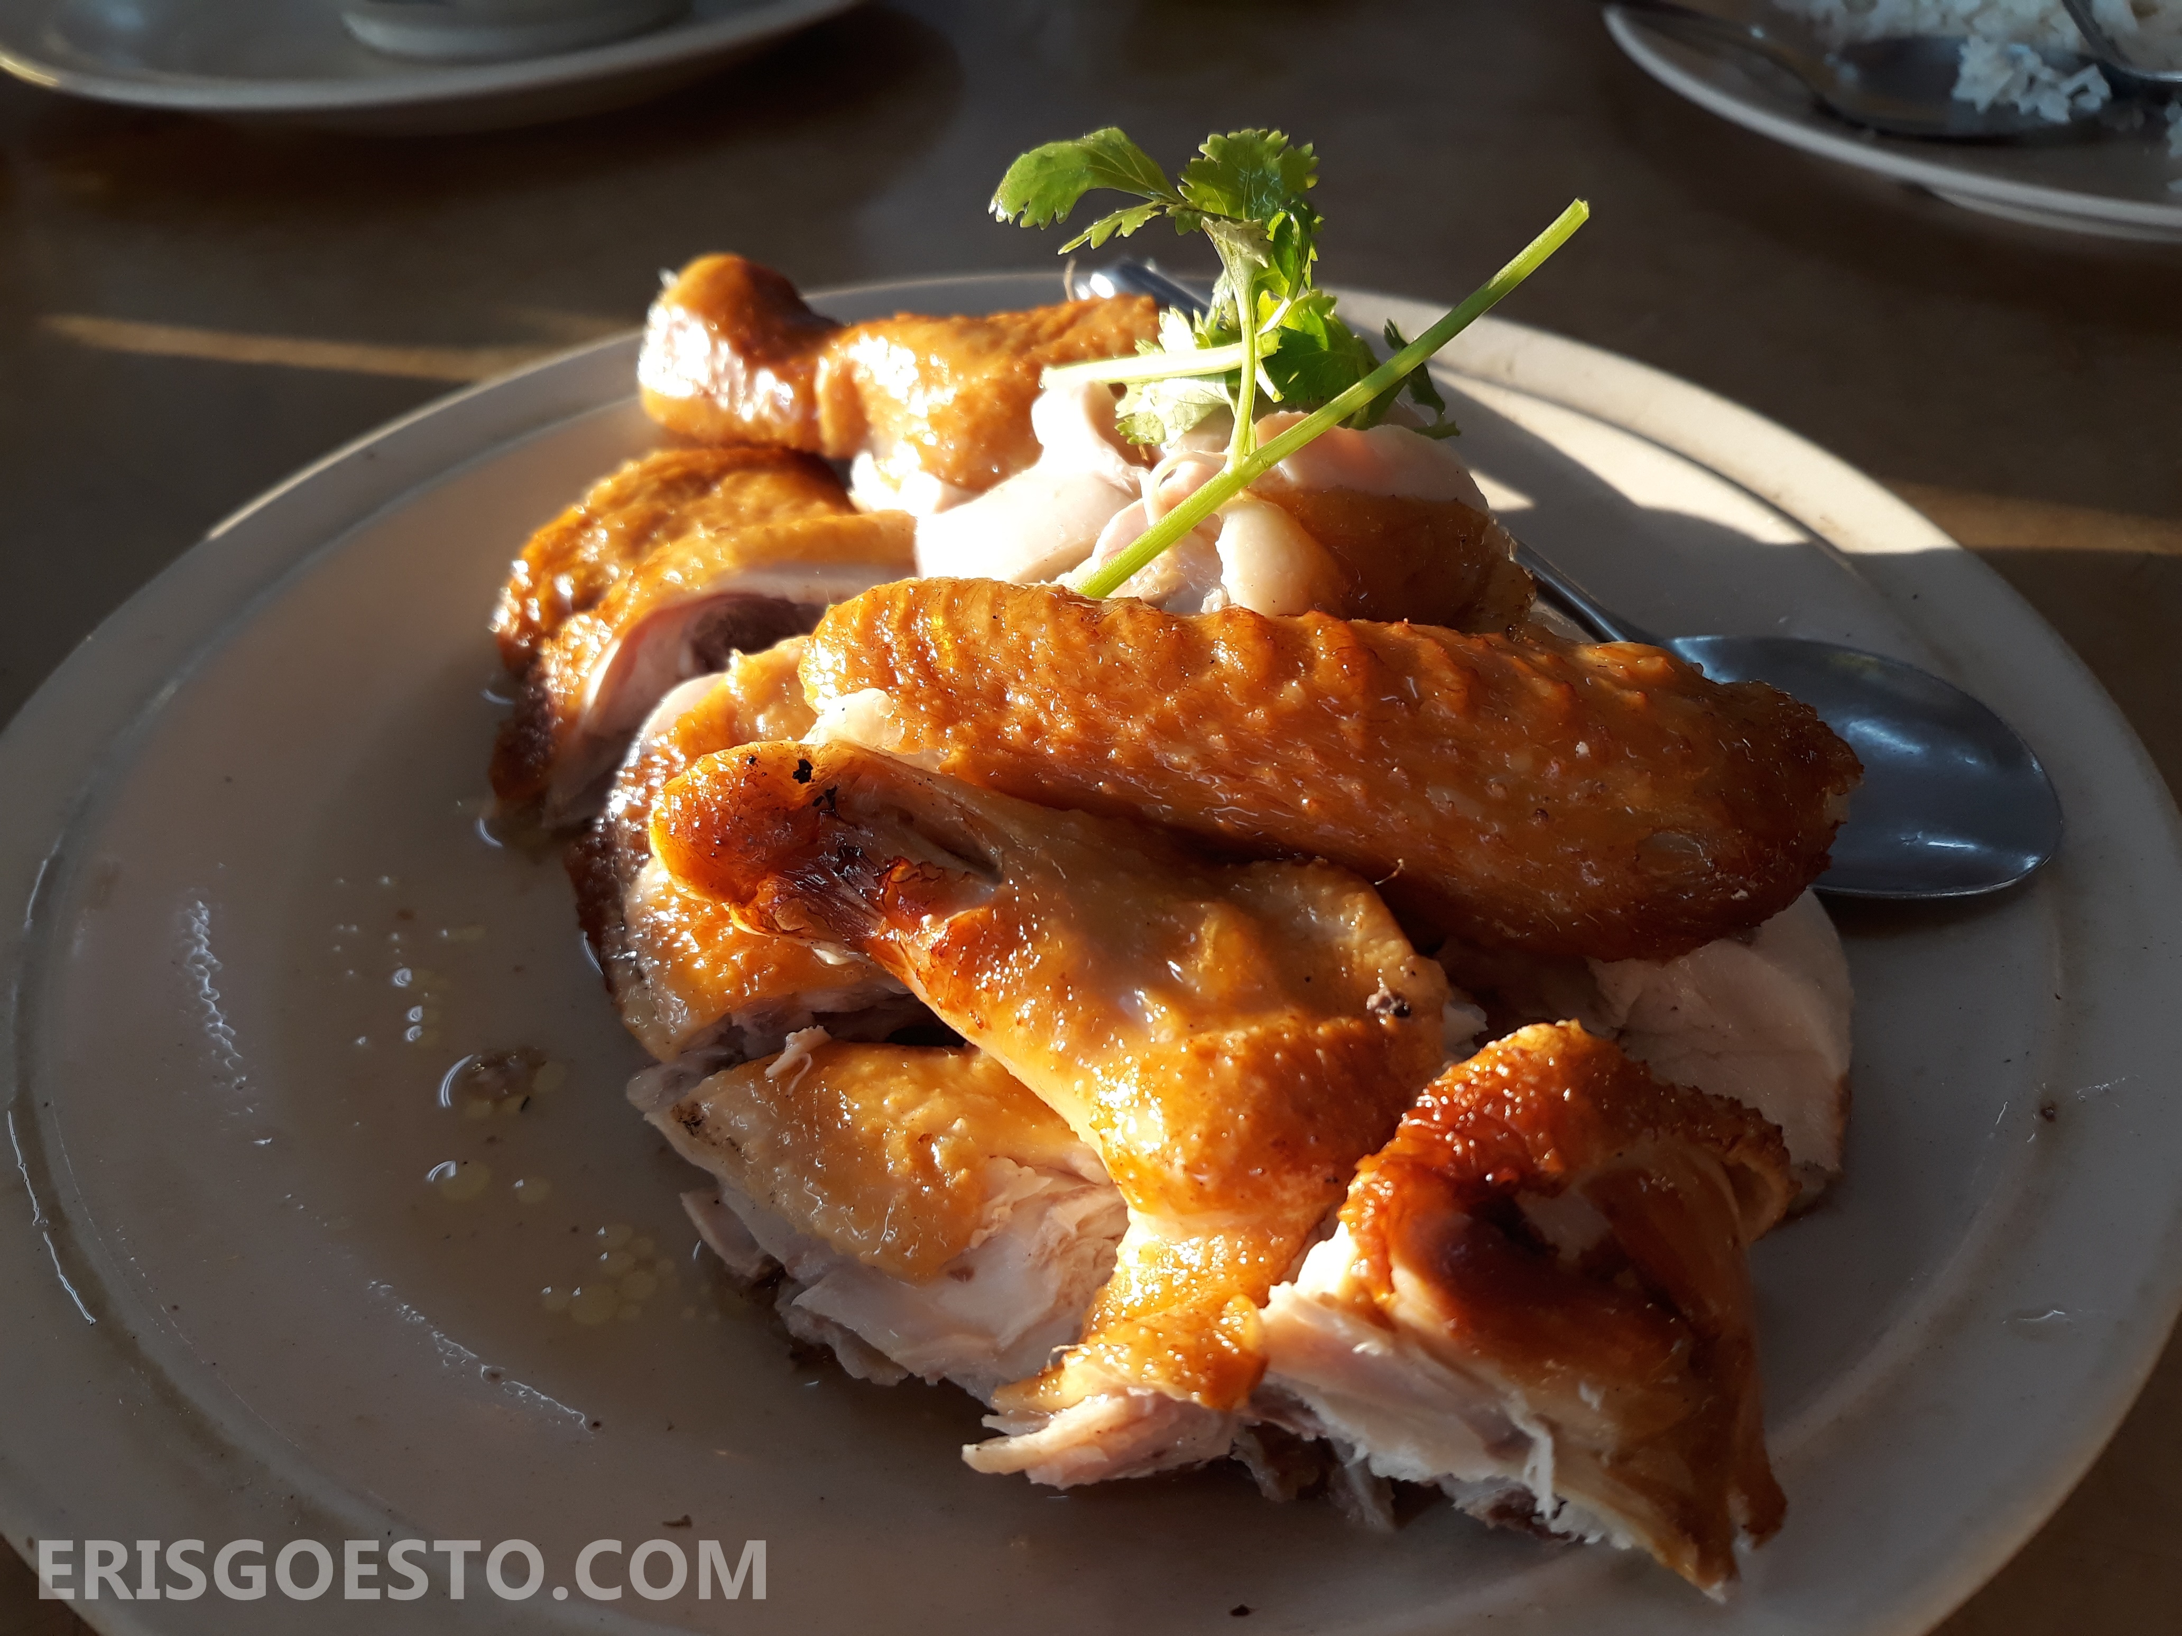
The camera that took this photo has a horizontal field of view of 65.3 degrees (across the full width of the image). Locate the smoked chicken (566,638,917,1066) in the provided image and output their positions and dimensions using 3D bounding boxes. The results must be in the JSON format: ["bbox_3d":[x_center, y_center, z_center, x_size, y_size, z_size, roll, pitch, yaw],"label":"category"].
[{"bbox_3d":[-0.038,0.003,0.198,0.046,0.037,0.042,-17,44,-6],"label":"smoked chicken"}]

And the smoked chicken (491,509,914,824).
[{"bbox_3d":[-0.048,-0.019,0.214,0.057,0.035,0.026,-13,43,-12],"label":"smoked chicken"}]

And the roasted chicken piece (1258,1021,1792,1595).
[{"bbox_3d":[0.036,0.041,0.145,0.043,0.043,0.037,16,44,18],"label":"roasted chicken piece"}]

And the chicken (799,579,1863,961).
[{"bbox_3d":[0.024,-0.006,0.179,0.113,0.027,0.034,9,42,1],"label":"chicken"}]

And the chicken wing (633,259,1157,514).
[{"bbox_3d":[-0.030,-0.068,0.266,0.083,0.035,0.038,3,42,9],"label":"chicken wing"}]

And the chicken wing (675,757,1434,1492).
[{"bbox_3d":[-0.004,0.025,0.159,0.073,0.048,0.052,24,47,25],"label":"chicken wing"}]

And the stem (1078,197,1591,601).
[{"bbox_3d":[0.032,-0.053,0.211,0.090,0.004,0.004,-40,41,-16],"label":"stem"}]

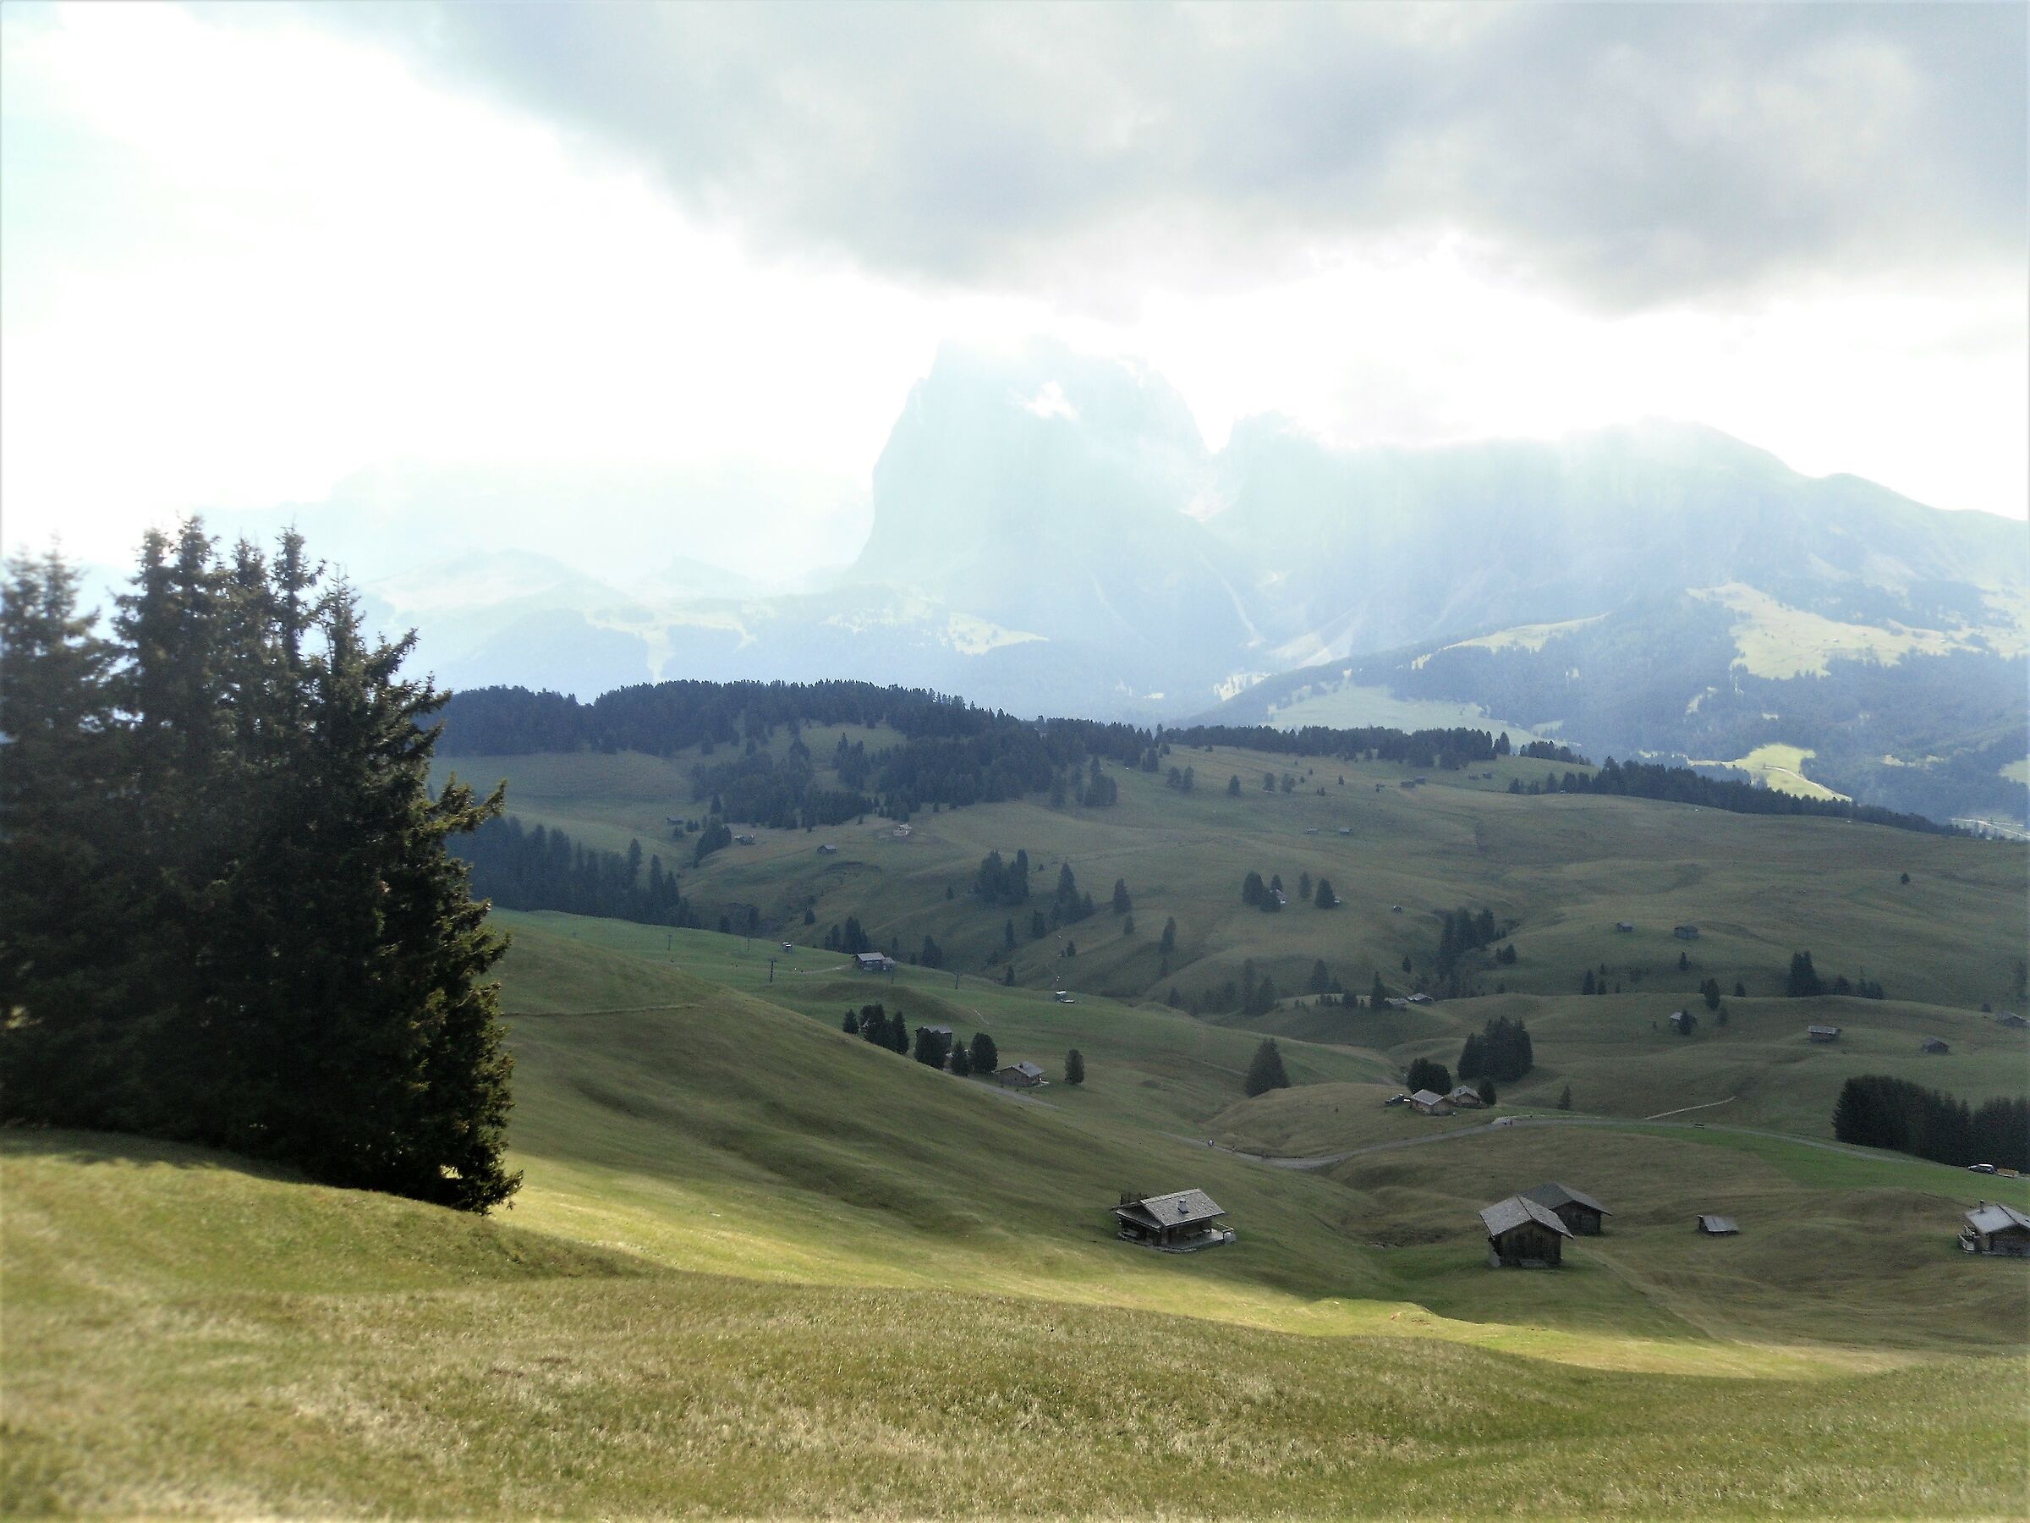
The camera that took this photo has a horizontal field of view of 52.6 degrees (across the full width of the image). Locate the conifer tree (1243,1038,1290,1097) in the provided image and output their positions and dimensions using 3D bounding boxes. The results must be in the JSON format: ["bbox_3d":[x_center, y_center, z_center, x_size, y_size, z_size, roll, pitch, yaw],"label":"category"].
[{"bbox_3d":[69.413,84.257,565.000,12.000,16.200,12.000,0,1,0],"label":"conifer tree"}]

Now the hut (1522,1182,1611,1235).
[{"bbox_3d":[65.459,53.305,244.542,8.900,4.000,9.000,0,1,1],"label":"hut"}]

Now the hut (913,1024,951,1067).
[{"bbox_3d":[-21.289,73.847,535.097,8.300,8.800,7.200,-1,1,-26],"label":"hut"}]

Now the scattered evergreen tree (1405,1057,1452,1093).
[{"bbox_3d":[108.693,83.241,540.000,12.000,10.600,9.500,0,1,0],"label":"scattered evergreen tree"}]

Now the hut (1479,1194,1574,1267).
[{"bbox_3d":[55.527,51.079,223.329,8.400,5.200,10.600,0,1,6],"label":"hut"}]

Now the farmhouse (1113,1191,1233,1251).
[{"bbox_3d":[17.055,49.227,221.894,8.880,4.595,9.102,-1,2,-39],"label":"farmhouse"}]

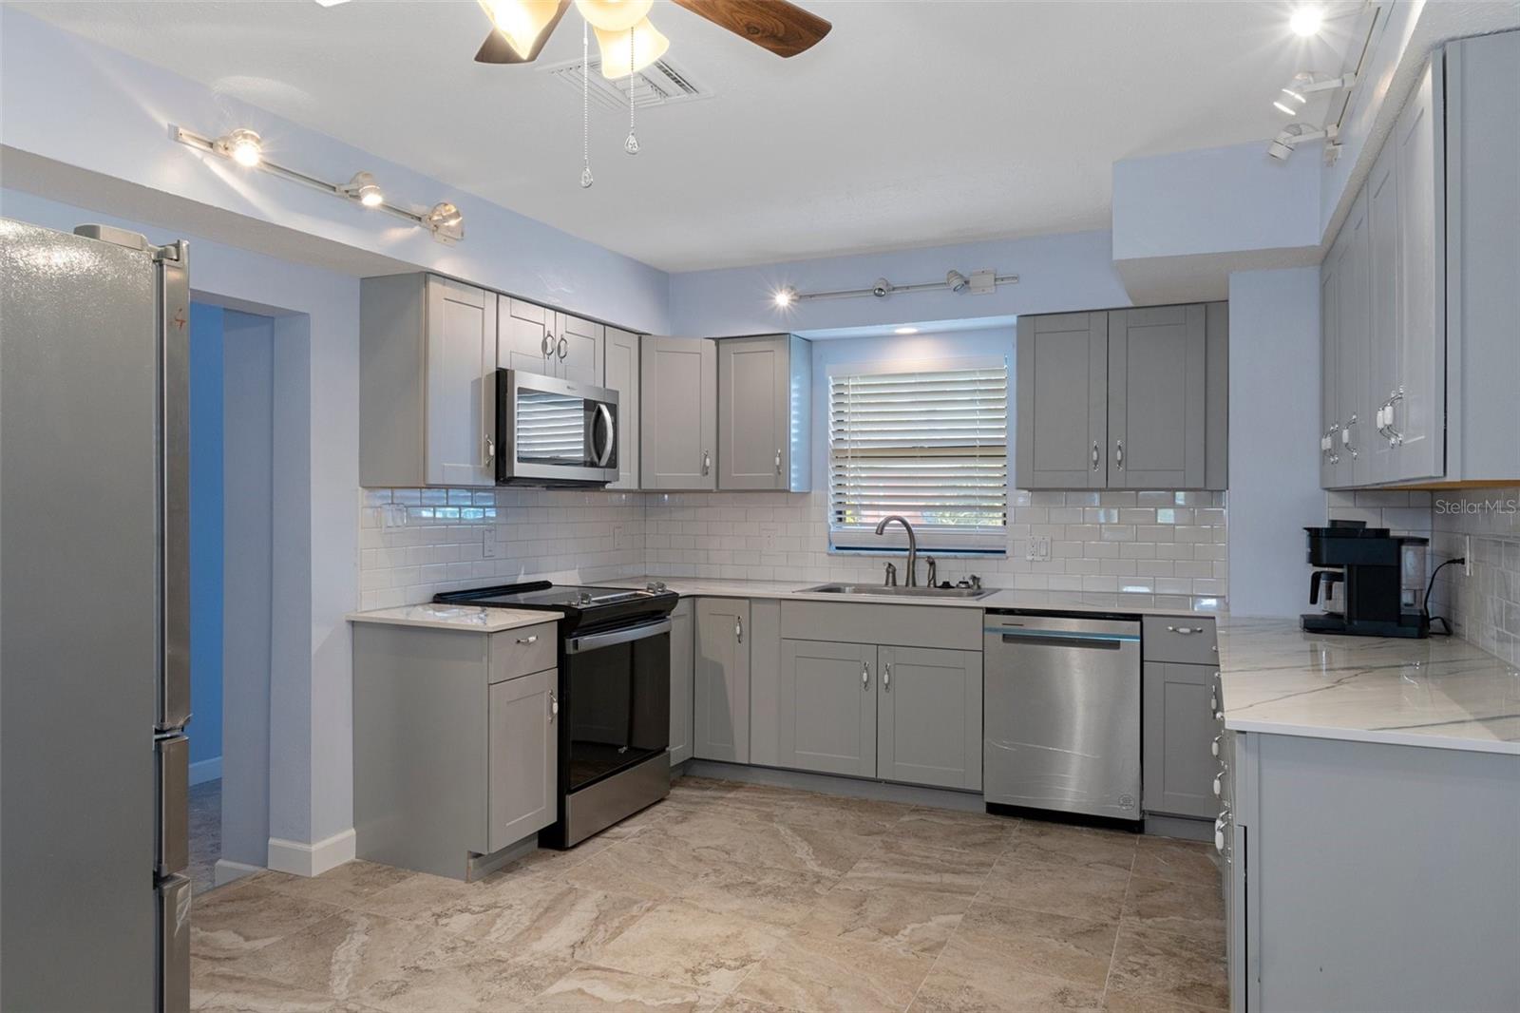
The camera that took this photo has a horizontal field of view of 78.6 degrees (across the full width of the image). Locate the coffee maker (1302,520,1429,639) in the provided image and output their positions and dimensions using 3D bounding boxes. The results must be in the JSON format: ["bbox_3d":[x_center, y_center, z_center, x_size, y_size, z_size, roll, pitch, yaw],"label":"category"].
[{"bbox_3d":[1.968,0.232,3.031,0.335,0.345,0.200,0,0,28],"label":"coffee maker"}]

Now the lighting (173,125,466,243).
[{"bbox_3d":[-1.317,-1.012,2.948,0.110,0.115,1.060,0,0,25],"label":"lighting"}]

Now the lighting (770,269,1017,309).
[{"bbox_3d":[0.584,-1.012,4.301,1.170,0.110,0.110,0,0,23],"label":"lighting"}]

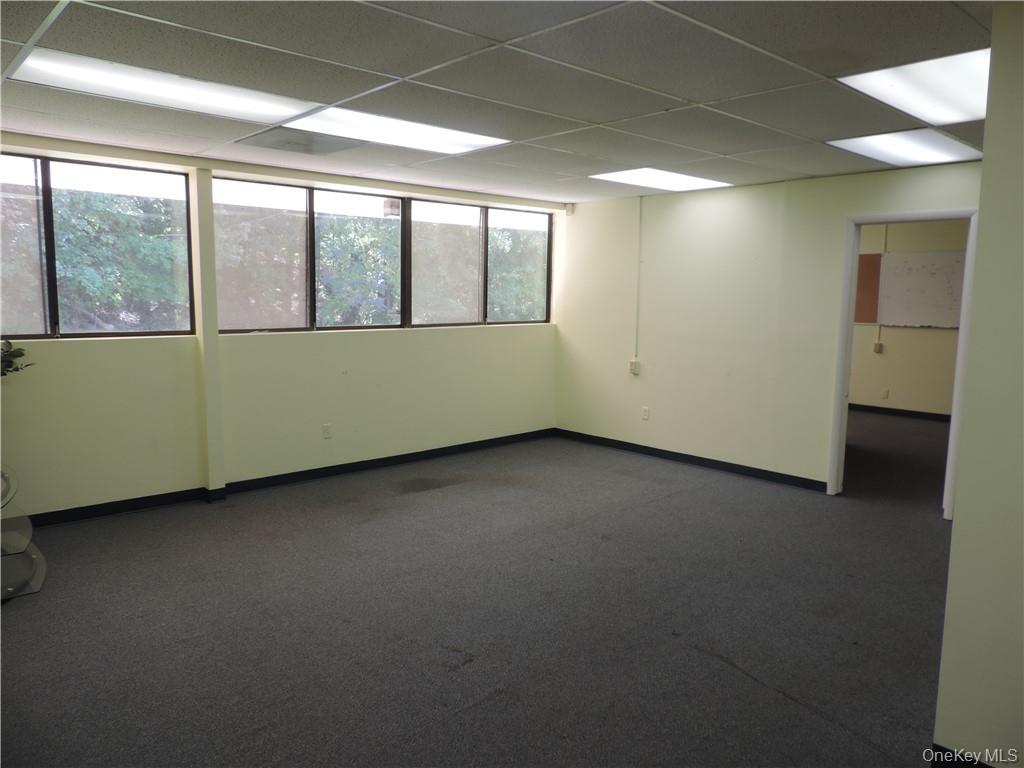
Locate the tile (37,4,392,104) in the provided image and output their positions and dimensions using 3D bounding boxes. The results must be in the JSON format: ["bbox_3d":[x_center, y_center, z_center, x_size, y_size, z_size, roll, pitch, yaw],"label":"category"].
[{"bbox_3d":[-1.099,-1.253,2.760,1.203,0.020,0.594,-6,11,-41],"label":"tile"}]

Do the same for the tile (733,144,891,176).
[{"bbox_3d":[1.967,-1.480,4.678,1.033,0.020,0.594,-6,11,-41],"label":"tile"}]

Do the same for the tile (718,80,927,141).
[{"bbox_3d":[1.530,-1.318,3.479,1.203,0.020,0.594,-6,11,-41],"label":"tile"}]

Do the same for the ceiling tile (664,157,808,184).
[{"bbox_3d":[1.565,-1.550,5.131,1.045,0.020,0.594,-6,11,-41],"label":"ceiling tile"}]

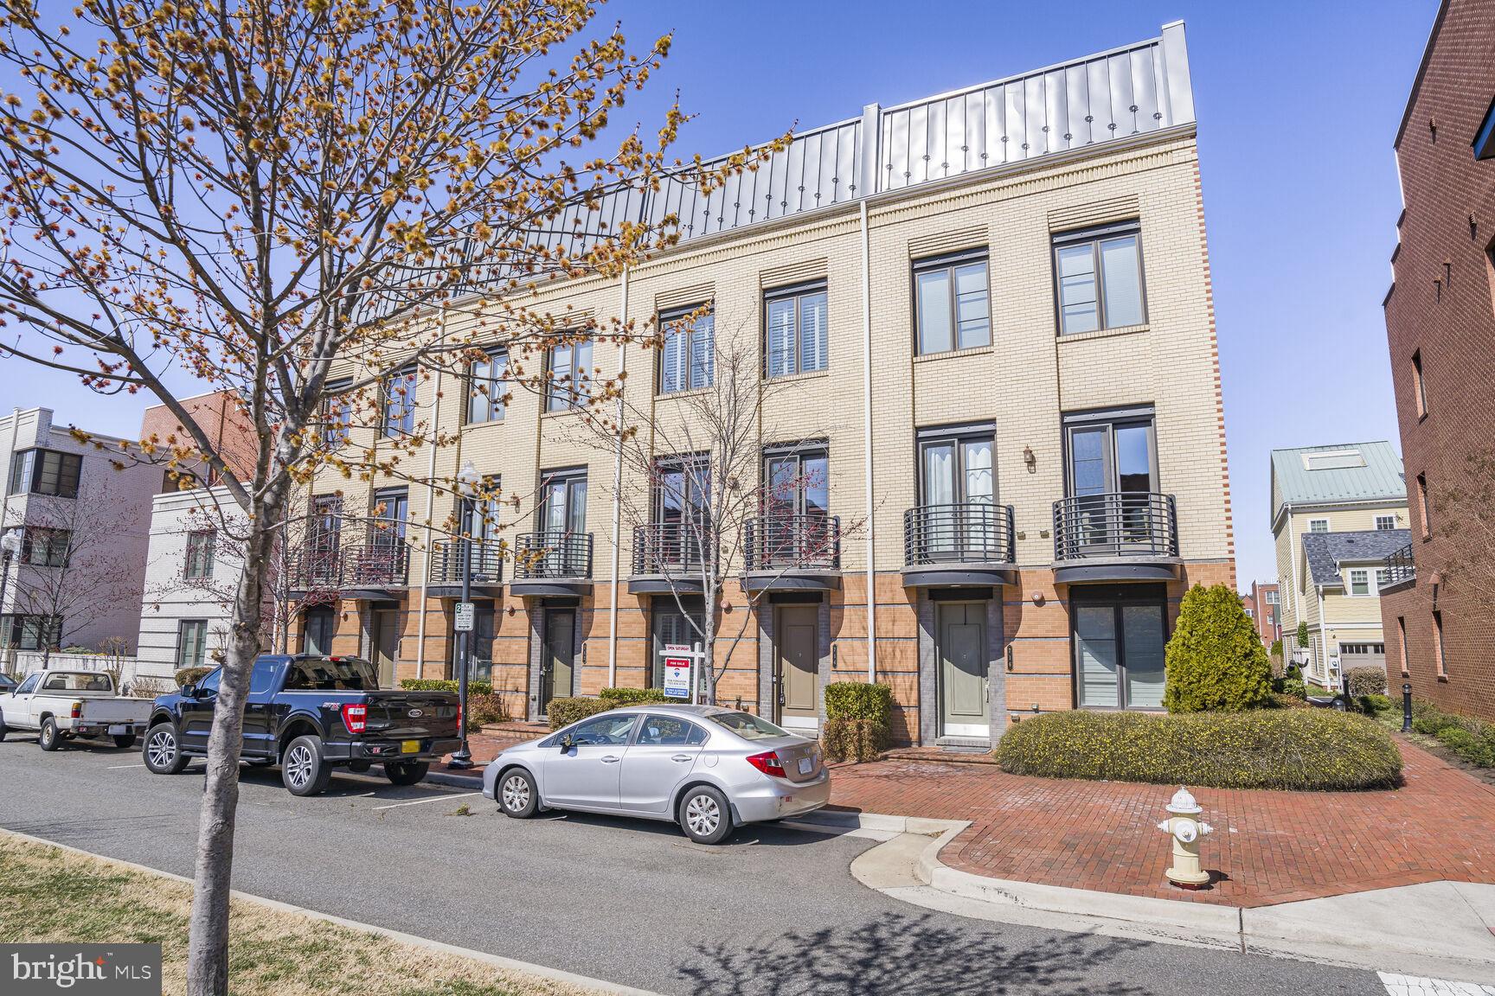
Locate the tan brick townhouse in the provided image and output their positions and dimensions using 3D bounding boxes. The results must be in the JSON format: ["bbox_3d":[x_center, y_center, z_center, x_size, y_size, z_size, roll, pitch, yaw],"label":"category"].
[{"bbox_3d":[0.269,-0.689,24.486,22.448,13.148,12.000,-4,-10,26],"label":"tan brick townhouse"}]

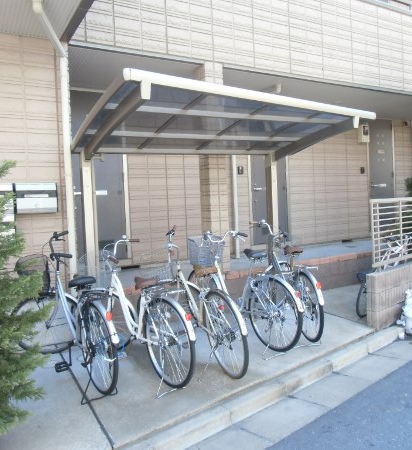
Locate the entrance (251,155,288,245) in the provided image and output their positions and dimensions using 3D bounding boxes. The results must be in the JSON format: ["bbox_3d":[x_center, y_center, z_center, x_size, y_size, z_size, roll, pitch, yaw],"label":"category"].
[{"bbox_3d":[1.083,-0.841,7.149,0.850,2.300,0.120,-4,3,-29],"label":"entrance"}]

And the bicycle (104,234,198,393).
[{"bbox_3d":[-0.599,0.673,3.440,0.690,1.096,1.543,-5,4,-35],"label":"bicycle"}]

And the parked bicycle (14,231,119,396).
[{"bbox_3d":[-1.129,0.677,3.402,0.690,1.137,1.543,-5,4,-36],"label":"parked bicycle"}]

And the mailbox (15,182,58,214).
[{"bbox_3d":[-1.628,-0.255,3.994,0.379,0.278,0.162,-4,4,-30],"label":"mailbox"}]

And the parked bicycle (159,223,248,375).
[{"bbox_3d":[-0.111,0.636,3.549,0.670,1.116,1.543,-4,3,-27],"label":"parked bicycle"}]

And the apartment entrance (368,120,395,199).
[{"bbox_3d":[3.620,-1.006,8.557,0.830,2.320,0.120,-4,3,-29],"label":"apartment entrance"}]

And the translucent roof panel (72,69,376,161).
[{"bbox_3d":[0.310,-0.941,4.210,2.950,0.420,1.900,-4,3,-29],"label":"translucent roof panel"}]

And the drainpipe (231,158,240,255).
[{"bbox_3d":[0.448,-0.627,6.521,0.070,2.300,0.070,-4,3,-29],"label":"drainpipe"}]

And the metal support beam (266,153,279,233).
[{"bbox_3d":[0.878,0.056,5.606,0.090,1.970,0.100,-4,3,-29],"label":"metal support beam"}]

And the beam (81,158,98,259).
[{"bbox_3d":[-1.238,0.215,4.420,0.095,1.930,0.100,-4,3,-29],"label":"beam"}]

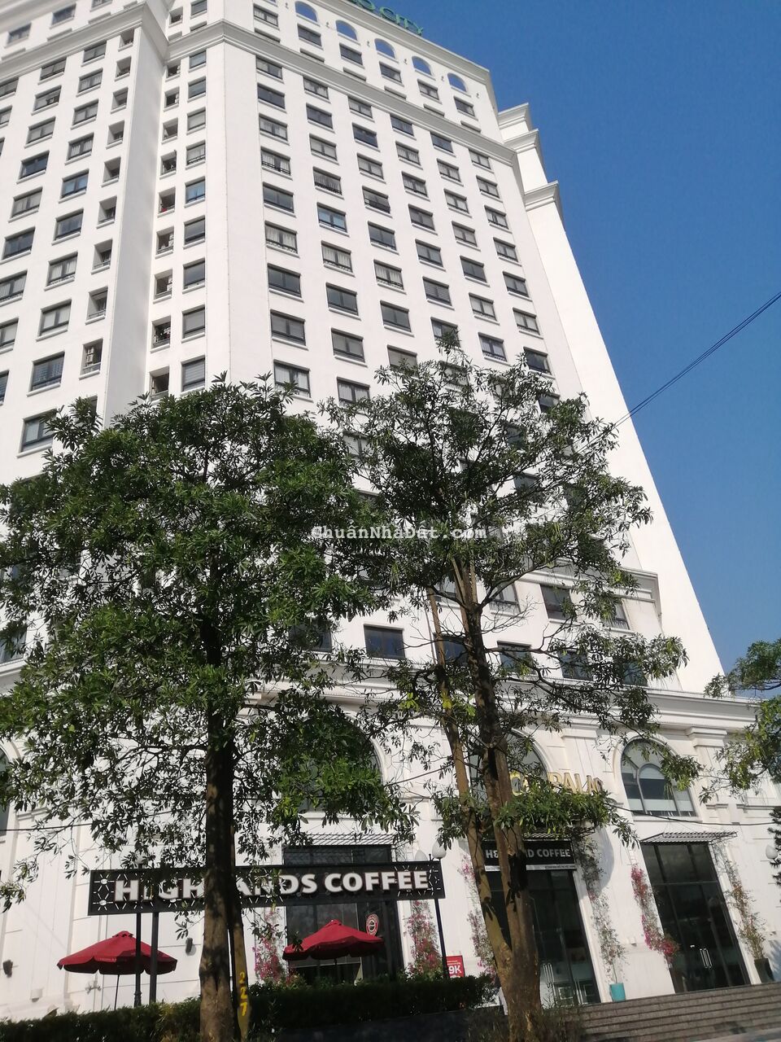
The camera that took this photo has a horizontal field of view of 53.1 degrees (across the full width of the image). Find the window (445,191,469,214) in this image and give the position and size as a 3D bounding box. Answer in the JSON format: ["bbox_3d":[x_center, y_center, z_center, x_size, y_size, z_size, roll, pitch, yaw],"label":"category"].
[{"bbox_3d":[4.407,-21.179,52.255,1.748,1.680,0.200,10,-36,-27],"label":"window"}]

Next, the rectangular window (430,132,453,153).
[{"bbox_3d":[3.568,-26.233,54.661,1.706,1.625,0.200,10,-36,-27],"label":"rectangular window"}]

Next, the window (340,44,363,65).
[{"bbox_3d":[-2.826,-33.343,56.216,1.748,1.680,0.200,10,-36,-27],"label":"window"}]

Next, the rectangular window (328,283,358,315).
[{"bbox_3d":[-2.452,-11.187,39.634,1.620,1.500,0.160,10,-36,-27],"label":"rectangular window"}]

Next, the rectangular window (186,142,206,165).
[{"bbox_3d":[-10.725,-20.331,43.410,1.153,1.668,0.200,-15,-32,11],"label":"rectangular window"}]

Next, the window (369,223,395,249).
[{"bbox_3d":[-0.464,-16.264,44.897,1.742,1.634,0.200,10,-35,-27],"label":"window"}]

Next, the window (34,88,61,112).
[{"bbox_3d":[-20.409,-25.093,46.621,1.784,1.668,0.200,-15,-32,11],"label":"window"}]

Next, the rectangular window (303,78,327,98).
[{"bbox_3d":[-4.781,-27.729,50.378,1.706,1.625,0.200,10,-36,-27],"label":"rectangular window"}]

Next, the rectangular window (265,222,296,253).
[{"bbox_3d":[-5.618,-14.523,40.363,1.757,1.634,0.200,10,-35,-27],"label":"rectangular window"}]

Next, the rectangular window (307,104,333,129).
[{"bbox_3d":[-4.401,-24.999,48.684,1.706,1.757,0.200,10,-36,-27],"label":"rectangular window"}]

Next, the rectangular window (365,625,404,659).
[{"bbox_3d":[-0.251,4.789,30.195,1.706,1.422,0.200,10,-36,-27],"label":"rectangular window"}]

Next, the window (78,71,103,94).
[{"bbox_3d":[-17.521,-25.643,45.762,1.583,1.625,0.200,-15,-32,11],"label":"window"}]

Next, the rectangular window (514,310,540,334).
[{"bbox_3d":[8.297,-12.030,47.605,1.706,1.757,0.200,10,-36,-27],"label":"rectangular window"}]

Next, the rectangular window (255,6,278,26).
[{"bbox_3d":[-8.400,-34.054,52.771,1.687,1.527,0.200,10,-36,-27],"label":"rectangular window"}]

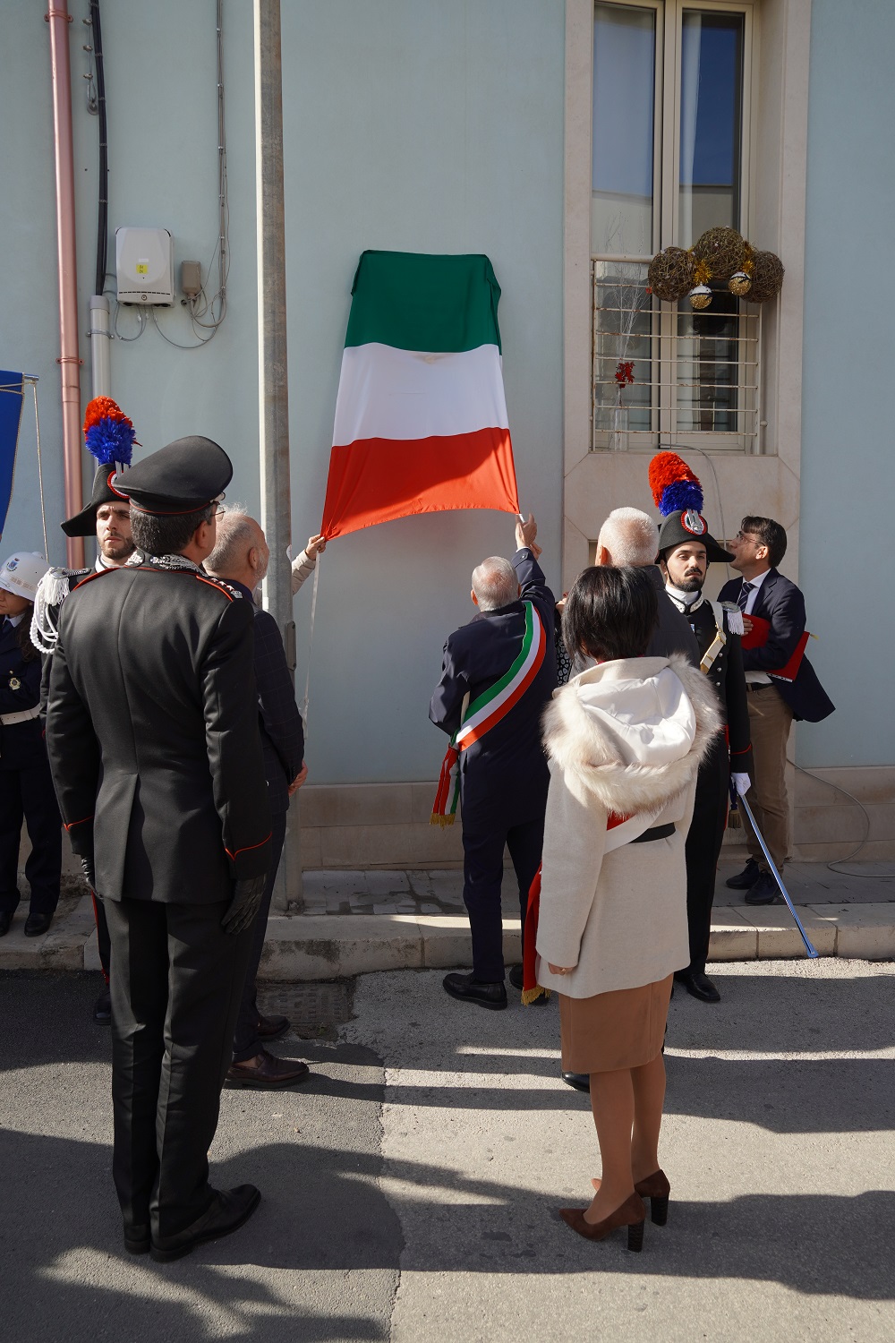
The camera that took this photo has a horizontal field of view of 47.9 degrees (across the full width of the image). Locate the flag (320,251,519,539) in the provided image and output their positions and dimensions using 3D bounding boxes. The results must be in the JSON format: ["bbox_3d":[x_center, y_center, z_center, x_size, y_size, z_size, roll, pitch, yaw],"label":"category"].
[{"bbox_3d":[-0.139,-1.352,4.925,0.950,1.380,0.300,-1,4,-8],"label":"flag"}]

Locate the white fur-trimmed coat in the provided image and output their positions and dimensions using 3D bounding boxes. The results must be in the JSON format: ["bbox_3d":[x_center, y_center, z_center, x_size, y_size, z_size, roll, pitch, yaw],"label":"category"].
[{"bbox_3d":[0.441,0.381,2.444,0.460,0.810,0.360,-3,5,-34],"label":"white fur-trimmed coat"}]

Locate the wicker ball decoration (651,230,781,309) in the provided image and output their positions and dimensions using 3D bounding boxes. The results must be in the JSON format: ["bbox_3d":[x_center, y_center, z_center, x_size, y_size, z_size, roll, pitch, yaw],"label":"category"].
[{"bbox_3d":[1.397,-2.091,5.247,0.700,0.410,0.270,-1,4,-8],"label":"wicker ball decoration"}]

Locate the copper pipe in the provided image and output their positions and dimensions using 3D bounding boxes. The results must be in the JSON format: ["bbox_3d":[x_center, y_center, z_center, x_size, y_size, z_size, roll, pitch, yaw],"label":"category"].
[{"bbox_3d":[-1.729,-1.052,4.645,0.090,4.034,0.090,-1,4,-9],"label":"copper pipe"}]

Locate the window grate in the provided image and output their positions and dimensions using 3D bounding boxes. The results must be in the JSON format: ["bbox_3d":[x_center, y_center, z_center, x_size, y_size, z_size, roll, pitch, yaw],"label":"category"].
[{"bbox_3d":[1.221,-1.693,5.373,0.960,1.020,0.060,-1,4,-8],"label":"window grate"}]

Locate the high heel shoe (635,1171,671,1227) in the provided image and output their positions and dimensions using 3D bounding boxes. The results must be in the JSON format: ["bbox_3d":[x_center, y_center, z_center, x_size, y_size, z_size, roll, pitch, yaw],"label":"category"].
[{"bbox_3d":[0.460,1.298,2.559,0.080,0.135,0.237,-4,6,-41],"label":"high heel shoe"}]

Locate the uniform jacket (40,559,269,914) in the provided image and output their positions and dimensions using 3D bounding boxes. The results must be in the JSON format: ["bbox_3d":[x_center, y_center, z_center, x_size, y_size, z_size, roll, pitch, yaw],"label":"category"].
[{"bbox_3d":[-0.679,0.149,2.369,0.540,0.790,0.320,1,4,16],"label":"uniform jacket"}]

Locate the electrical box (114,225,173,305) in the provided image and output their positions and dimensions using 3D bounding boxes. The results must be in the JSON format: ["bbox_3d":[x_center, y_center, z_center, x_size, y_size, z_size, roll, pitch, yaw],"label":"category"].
[{"bbox_3d":[-1.393,-1.857,4.649,0.250,0.328,0.095,-1,4,-9],"label":"electrical box"}]

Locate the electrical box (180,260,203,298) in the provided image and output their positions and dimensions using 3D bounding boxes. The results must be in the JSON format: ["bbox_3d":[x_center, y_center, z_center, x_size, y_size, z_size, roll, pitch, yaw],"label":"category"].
[{"bbox_3d":[-1.192,-1.822,4.702,0.085,0.158,0.060,-1,4,-9],"label":"electrical box"}]

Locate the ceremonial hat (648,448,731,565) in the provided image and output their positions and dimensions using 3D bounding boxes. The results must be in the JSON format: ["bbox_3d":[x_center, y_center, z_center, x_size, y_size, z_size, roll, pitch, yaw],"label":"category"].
[{"bbox_3d":[0.938,-0.634,3.914,0.400,0.440,0.250,-1,4,-11],"label":"ceremonial hat"}]

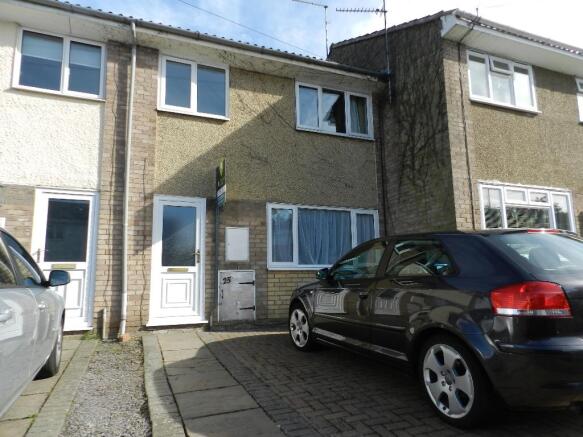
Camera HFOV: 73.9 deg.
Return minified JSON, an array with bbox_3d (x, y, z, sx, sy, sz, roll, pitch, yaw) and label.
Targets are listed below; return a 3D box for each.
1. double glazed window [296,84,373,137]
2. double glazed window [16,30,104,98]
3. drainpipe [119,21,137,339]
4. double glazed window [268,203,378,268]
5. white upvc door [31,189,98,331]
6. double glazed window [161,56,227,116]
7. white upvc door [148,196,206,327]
[{"bbox_3d":[0.896,-2.141,7.781,1.731,1.002,0.120,2,-10,-21],"label":"double glazed window"},{"bbox_3d":[-3.568,-2.390,6.039,1.203,0.980,0.120,2,-10,-21],"label":"double glazed window"},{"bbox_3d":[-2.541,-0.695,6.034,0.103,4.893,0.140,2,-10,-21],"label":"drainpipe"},{"bbox_3d":[0.672,0.364,7.237,2.353,1.173,0.120,2,-10,-21],"label":"double glazed window"},{"bbox_3d":[-3.295,0.574,5.611,0.840,2.010,0.120,2,-10,-21],"label":"white upvc door"},{"bbox_3d":[-1.677,-2.283,6.776,1.187,0.999,0.120,2,-10,-21],"label":"double glazed window"},{"bbox_3d":[-1.790,0.647,6.200,0.840,2.025,0.120,2,-10,-21],"label":"white upvc door"}]

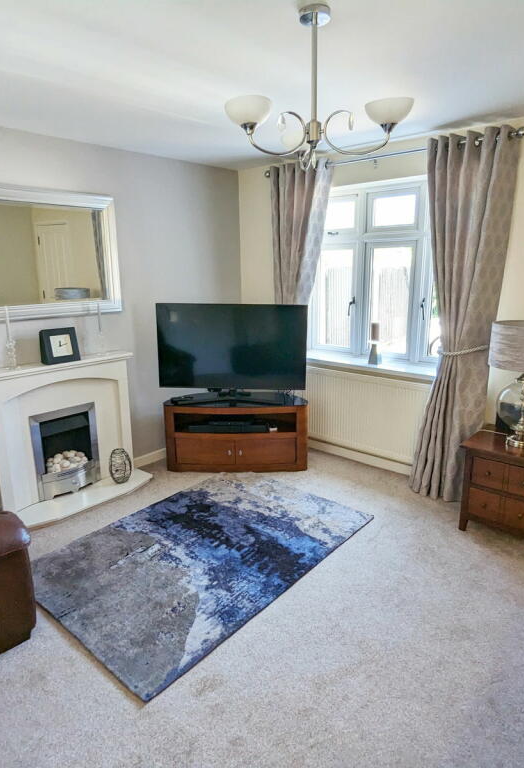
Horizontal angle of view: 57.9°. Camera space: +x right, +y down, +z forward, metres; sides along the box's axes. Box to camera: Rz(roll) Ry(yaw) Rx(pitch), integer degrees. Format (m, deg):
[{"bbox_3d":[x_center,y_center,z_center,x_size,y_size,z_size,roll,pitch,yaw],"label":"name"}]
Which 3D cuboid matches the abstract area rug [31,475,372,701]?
[{"bbox_3d":[-0.311,0.913,2.731,1.200,0.013,1.700,11,19,39],"label":"abstract area rug"}]

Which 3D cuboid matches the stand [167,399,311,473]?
[{"bbox_3d":[-0.193,0.370,3.749,1.090,0.535,0.440,0,14,3],"label":"stand"}]

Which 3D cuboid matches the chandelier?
[{"bbox_3d":[0.167,-0.952,1.565,0.580,0.460,0.540,-2,14,-3],"label":"chandelier"}]

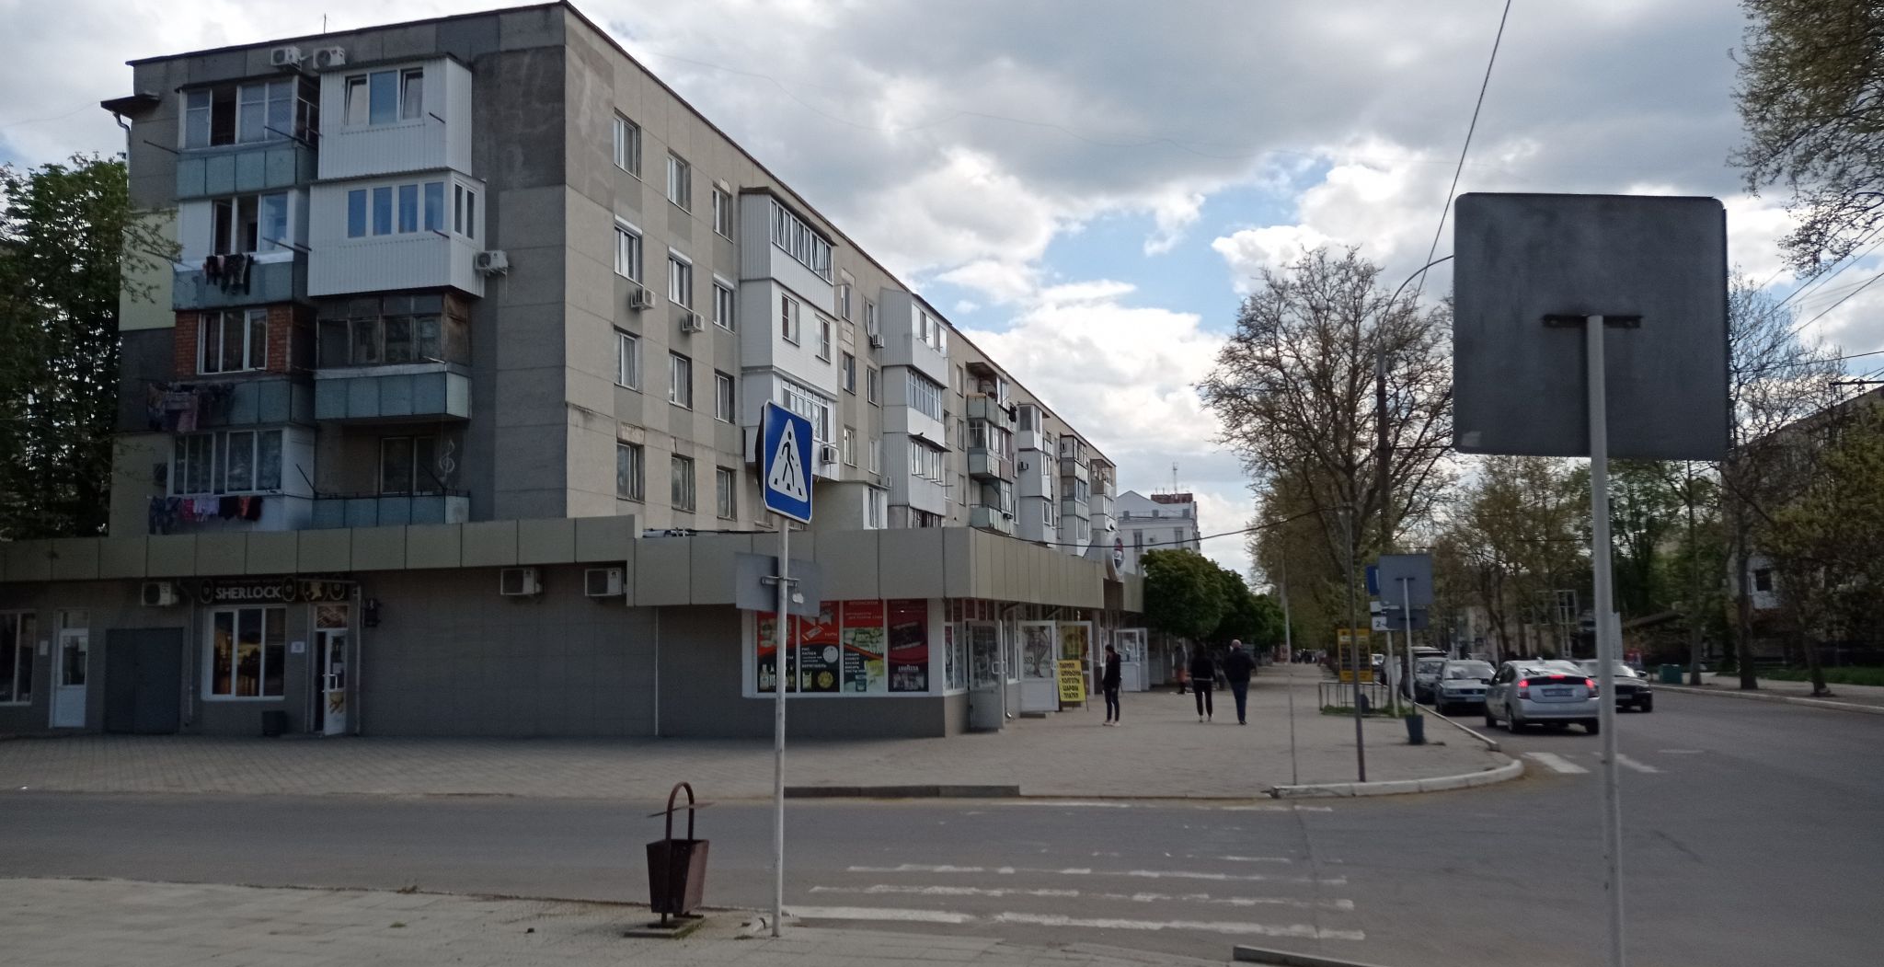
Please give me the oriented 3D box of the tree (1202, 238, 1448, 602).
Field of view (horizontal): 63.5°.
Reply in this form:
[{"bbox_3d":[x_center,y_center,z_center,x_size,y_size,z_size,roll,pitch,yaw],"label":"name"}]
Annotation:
[{"bbox_3d":[17.328,-0.829,66.000,12.500,19.000,12.000,-2,-6,13],"label":"tree"}]

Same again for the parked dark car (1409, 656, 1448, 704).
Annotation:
[{"bbox_3d":[16.545,6.549,50.986,1.720,1.450,4.400,-2,-6,13],"label":"parked dark car"}]

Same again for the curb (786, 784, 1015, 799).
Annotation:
[{"bbox_3d":[-0.458,3.695,18.285,2.950,0.150,0.150,-3,-6,13],"label":"curb"}]

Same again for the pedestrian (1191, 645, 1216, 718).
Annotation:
[{"bbox_3d":[5.474,4.186,32.089,0.520,1.680,0.350,-3,-6,12],"label":"pedestrian"}]

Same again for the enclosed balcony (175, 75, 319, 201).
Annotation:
[{"bbox_3d":[-16.017,-7.894,35.332,3.200,2.710,1.100,-3,-6,13],"label":"enclosed balcony"}]

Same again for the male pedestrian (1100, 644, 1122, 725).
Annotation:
[{"bbox_3d":[3.437,4.072,30.887,0.340,1.650,0.420,3,-7,-35],"label":"male pedestrian"}]

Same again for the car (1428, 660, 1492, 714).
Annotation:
[{"bbox_3d":[14.970,5.719,43.284,1.720,1.440,4.600,-2,-6,13],"label":"car"}]

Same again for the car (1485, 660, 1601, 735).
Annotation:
[{"bbox_3d":[12.747,4.522,32.427,1.730,1.490,4.400,-3,-6,13],"label":"car"}]

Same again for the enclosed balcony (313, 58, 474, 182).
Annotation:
[{"bbox_3d":[-12.377,-8.040,34.481,3.200,2.620,1.100,-3,-6,13],"label":"enclosed balcony"}]

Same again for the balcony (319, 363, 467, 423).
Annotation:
[{"bbox_3d":[-12.447,-1.968,34.578,3.280,1.200,1.080,-2,-6,13],"label":"balcony"}]

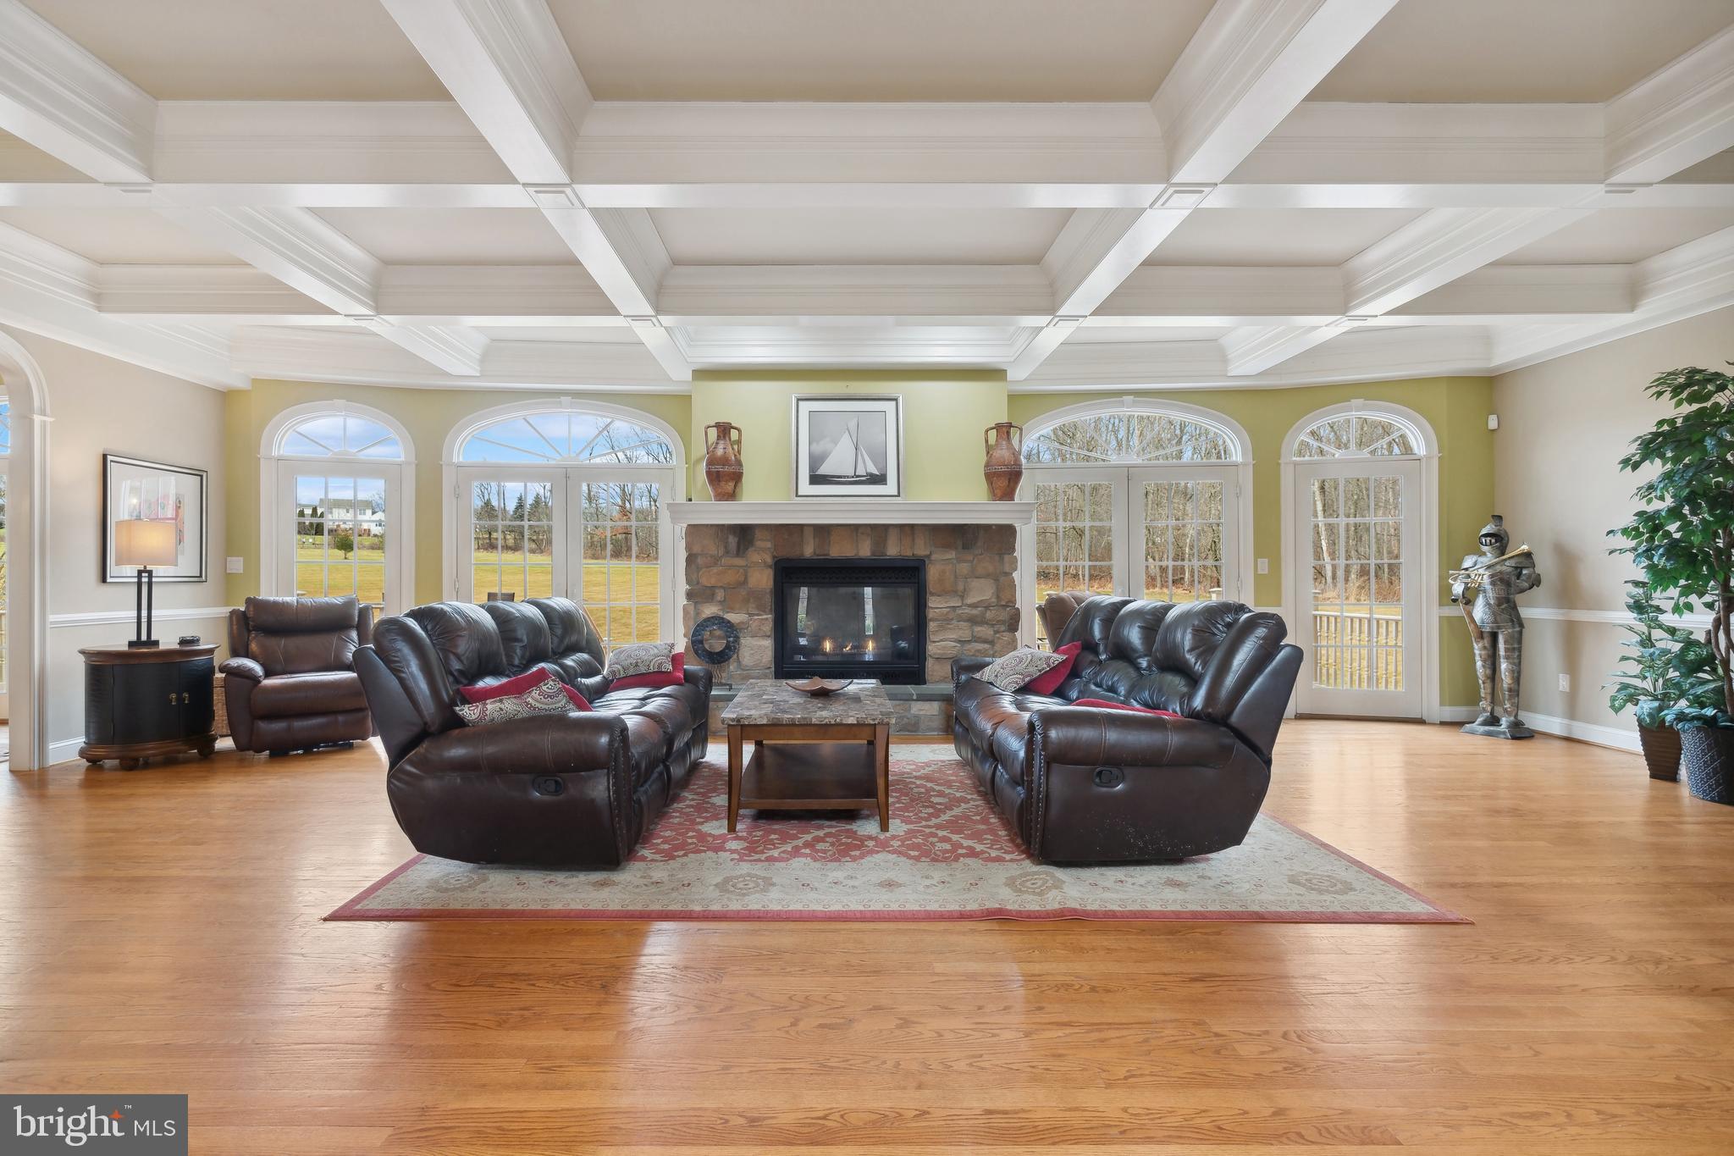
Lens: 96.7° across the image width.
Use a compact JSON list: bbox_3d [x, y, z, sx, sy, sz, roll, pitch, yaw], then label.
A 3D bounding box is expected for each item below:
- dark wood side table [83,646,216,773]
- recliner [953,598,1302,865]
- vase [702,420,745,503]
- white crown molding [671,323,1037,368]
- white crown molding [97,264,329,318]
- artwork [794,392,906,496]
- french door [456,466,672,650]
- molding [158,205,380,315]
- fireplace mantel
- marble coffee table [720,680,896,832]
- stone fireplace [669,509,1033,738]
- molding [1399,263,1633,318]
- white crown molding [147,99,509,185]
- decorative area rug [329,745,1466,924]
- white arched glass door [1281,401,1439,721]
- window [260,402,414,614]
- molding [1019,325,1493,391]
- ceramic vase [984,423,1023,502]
[{"bbox_3d":[-4.442,0.782,4.771,0.547,0.704,0.709,0,0,31],"label":"dark wood side table"},{"bbox_3d":[1.105,0.605,3.900,1.070,1.000,2.000,0,0,-2],"label":"recliner"},{"bbox_3d":[-1.128,-0.925,6.110,0.315,0.640,0.300,0,0,0],"label":"vase"},{"bbox_3d":[-0.110,-1.760,5.830,2.650,0.250,0.220,0,0,1],"label":"white crown molding"},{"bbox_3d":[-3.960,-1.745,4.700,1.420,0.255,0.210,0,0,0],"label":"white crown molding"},{"bbox_3d":[-0.153,-1.013,6.007,0.866,0.826,0.041,0,0,0],"label":"artwork"},{"bbox_3d":[-2.530,0.100,6.530,1.800,2.050,0.080,0,0,-4],"label":"french door"},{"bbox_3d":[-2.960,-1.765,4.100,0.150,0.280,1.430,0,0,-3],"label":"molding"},{"bbox_3d":[-0.115,-0.487,5.940,2.760,0.178,0.290,0,0,1],"label":"fireplace mantel"},{"bbox_3d":[-0.280,0.853,3.890,0.735,0.495,1.200,0,0,-2],"label":"marble coffee table"},{"bbox_3d":[-0.120,0.280,5.990,2.780,1.730,0.660,0,0,0],"label":"stone fireplace"},{"bbox_3d":[3.960,-1.770,4.720,1.520,0.280,0.130,0,0,0],"label":"molding"},{"bbox_3d":[-2.198,-1.773,3.135,1.540,0.274,0.122,0,0,0],"label":"white crown molding"},{"bbox_3d":[0.075,1.118,3.860,3.740,0.016,2.680,0,0,-1],"label":"decorative area rug"},{"bbox_3d":[3.860,-0.136,6.030,1.090,2.490,0.130,0,0,16],"label":"white arched glass door"},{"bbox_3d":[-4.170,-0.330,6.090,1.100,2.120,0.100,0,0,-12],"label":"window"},{"bbox_3d":[2.990,-1.747,6.230,3.680,0.330,0.420,0,0,7],"label":"molding"},{"bbox_3d":[1.083,-0.925,6.110,0.315,0.640,0.300,0,0,0],"label":"ceramic vase"}]

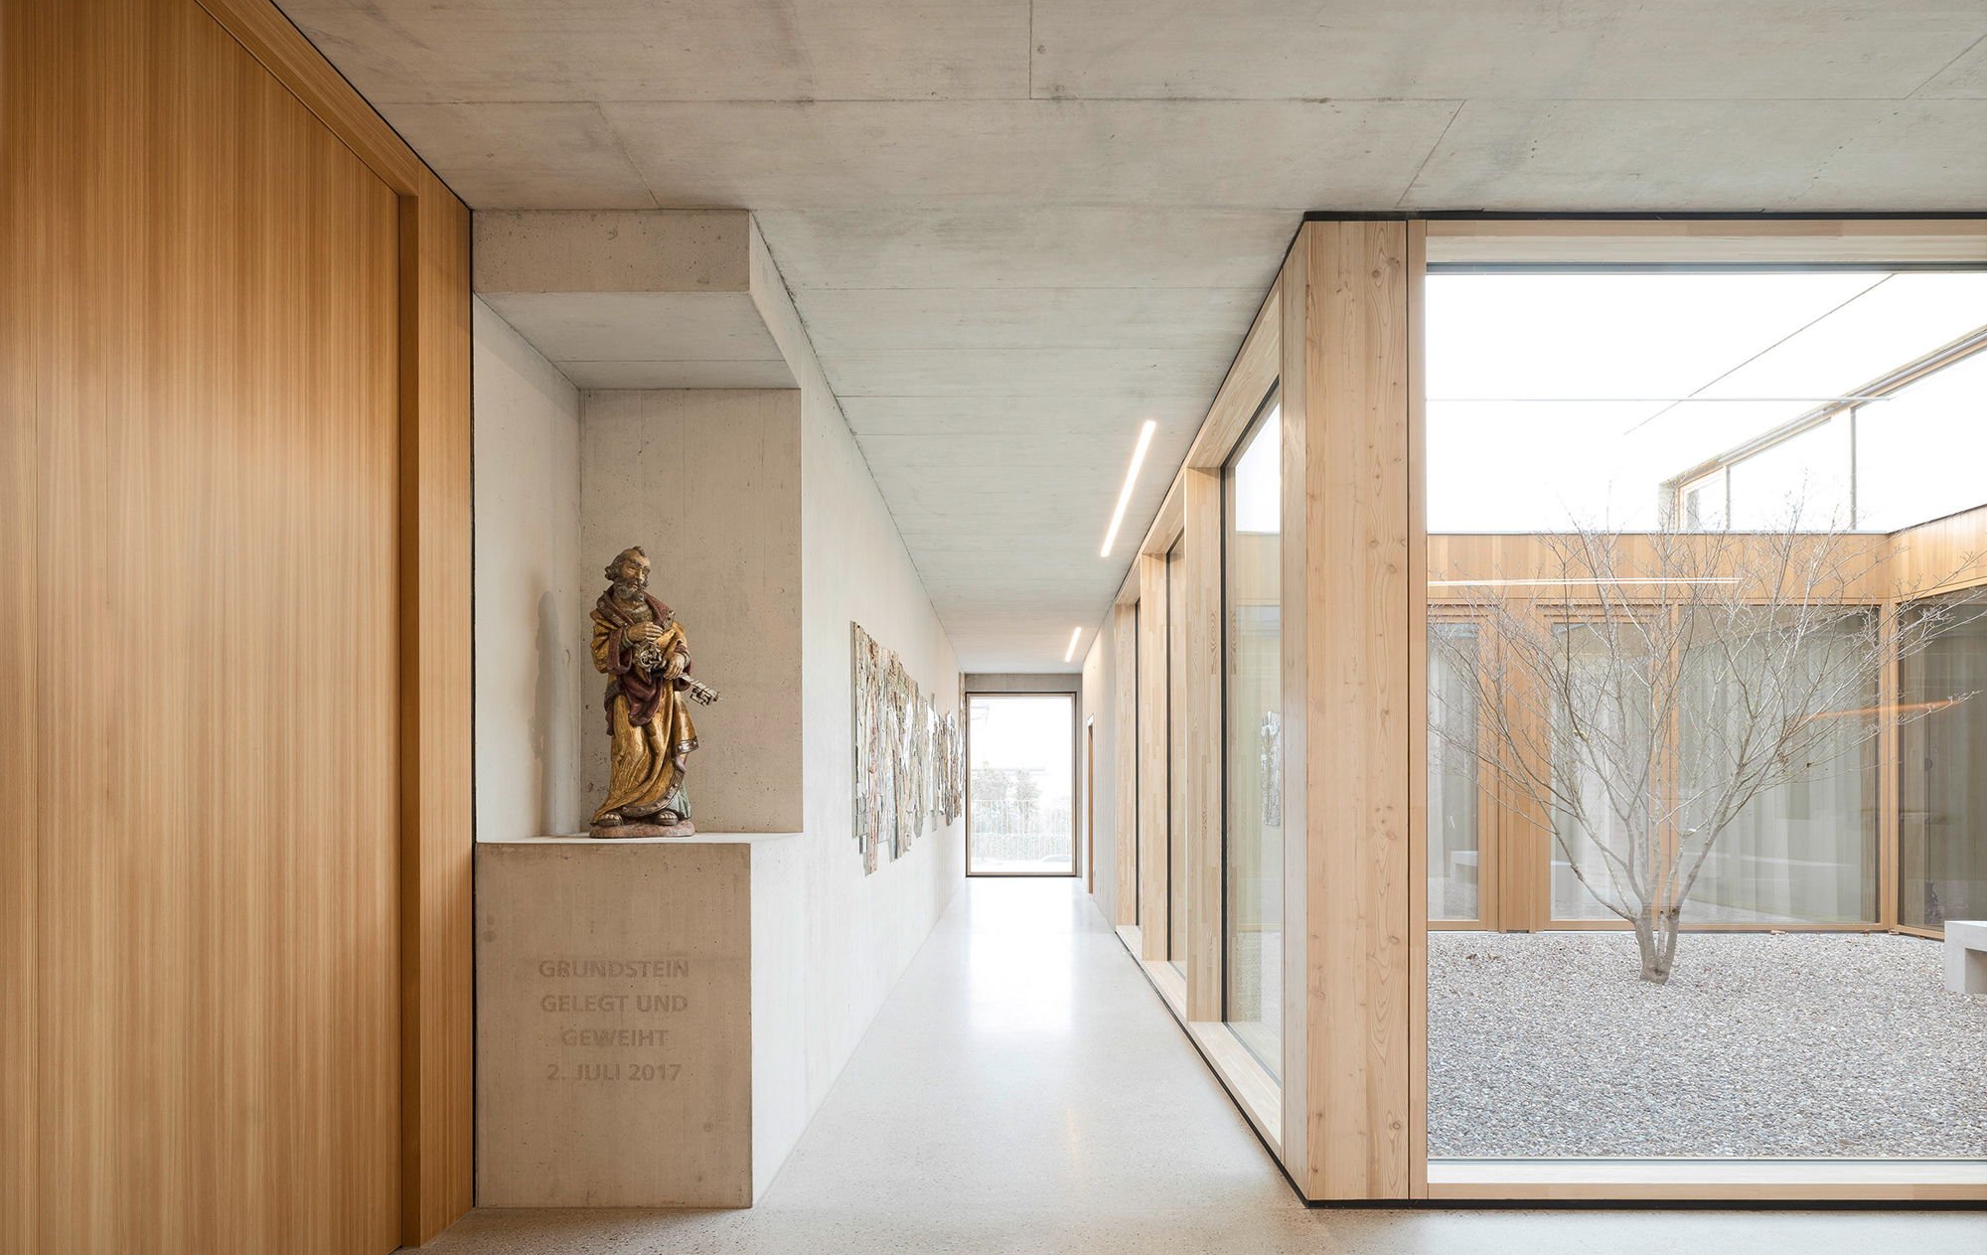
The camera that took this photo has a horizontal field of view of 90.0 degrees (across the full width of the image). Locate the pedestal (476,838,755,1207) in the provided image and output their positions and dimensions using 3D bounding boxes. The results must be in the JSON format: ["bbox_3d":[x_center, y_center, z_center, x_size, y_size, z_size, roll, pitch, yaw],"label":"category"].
[{"bbox_3d":[-1.060,1.160,3.140,0.780,1.030,0.680,0,-5,1],"label":"pedestal"}]

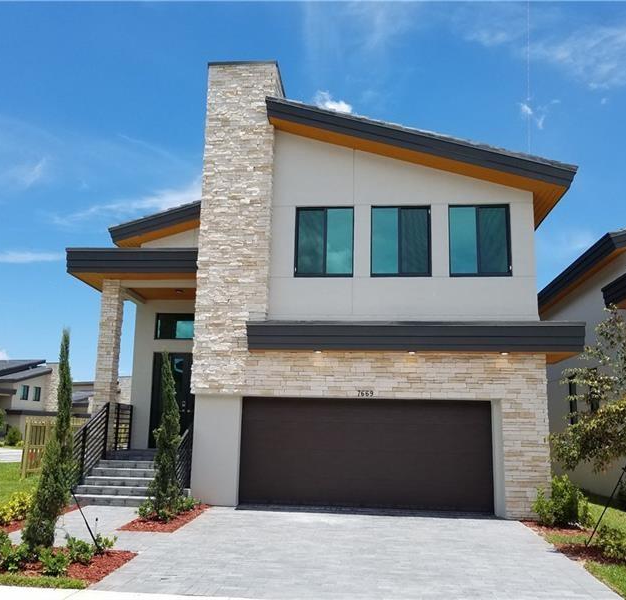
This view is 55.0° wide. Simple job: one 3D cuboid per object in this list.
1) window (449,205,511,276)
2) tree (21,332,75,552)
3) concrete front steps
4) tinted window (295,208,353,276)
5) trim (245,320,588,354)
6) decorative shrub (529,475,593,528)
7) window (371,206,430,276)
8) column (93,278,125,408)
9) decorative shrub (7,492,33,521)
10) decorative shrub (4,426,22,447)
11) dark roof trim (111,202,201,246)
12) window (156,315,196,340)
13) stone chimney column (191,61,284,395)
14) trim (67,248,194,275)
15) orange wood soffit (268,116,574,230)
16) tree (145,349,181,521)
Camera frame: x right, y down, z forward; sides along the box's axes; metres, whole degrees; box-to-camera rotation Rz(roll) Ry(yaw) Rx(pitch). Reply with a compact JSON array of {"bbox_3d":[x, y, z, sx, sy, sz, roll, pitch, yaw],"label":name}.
[{"bbox_3d":[3.432,-1.231,12.403,1.250,1.570,0.120,0,-12,6],"label":"window"},{"bbox_3d":[-3.666,1.889,8.530,0.550,2.955,0.550,0,-12,6],"label":"tree"},{"bbox_3d":[-3.332,3.571,12.068,2.180,0.860,1.520,0,-11,6],"label":"concrete front steps"},{"bbox_3d":[0.240,-1.195,12.346,1.207,1.495,0.100,0,-11,6],"label":"tinted window"},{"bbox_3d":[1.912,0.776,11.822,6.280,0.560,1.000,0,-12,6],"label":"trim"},{"bbox_3d":[4.247,3.418,10.279,0.992,0.837,1.000,0,-11,6],"label":"decorative shrub"},{"bbox_3d":[1.789,-1.193,12.192,1.220,1.498,0.100,0,-11,6],"label":"window"},{"bbox_3d":[-4.799,1.467,14.070,0.410,3.860,0.410,0,-12,6],"label":"column"},{"bbox_3d":[-4.994,3.524,10.258,0.467,0.455,0.467,0,-11,6],"label":"decorative shrub"},{"bbox_3d":[-14.931,6.780,29.856,0.943,0.967,0.943,0,-11,6],"label":"decorative shrub"},{"bbox_3d":[-3.780,-1.829,14.586,2.257,1.022,0.400,0,-11,6],"label":"dark roof trim"},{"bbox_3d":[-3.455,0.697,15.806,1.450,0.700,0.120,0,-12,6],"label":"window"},{"bbox_3d":[-1.529,-1.525,13.296,1.511,7.181,1.500,0,-9,7],"label":"stone chimney column"},{"bbox_3d":[-3.944,-0.829,13.184,2.969,0.573,0.300,0,-11,6],"label":"trim"},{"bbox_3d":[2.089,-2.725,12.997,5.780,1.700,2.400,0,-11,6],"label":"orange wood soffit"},{"bbox_3d":[-2.711,2.396,10.911,0.672,2.887,0.672,0,-11,6],"label":"tree"}]

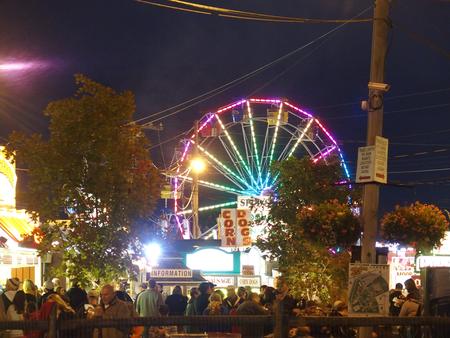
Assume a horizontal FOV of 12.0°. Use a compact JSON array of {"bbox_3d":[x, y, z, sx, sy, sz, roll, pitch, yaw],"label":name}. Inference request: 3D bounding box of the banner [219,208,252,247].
[{"bbox_3d":[0.345,2.026,74.000,1.069,1.293,0.200,0,-3,0],"label":"banner"}]

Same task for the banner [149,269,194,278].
[{"bbox_3d":[-1.638,3.206,66.000,1.276,0.292,0.080,0,-3,0],"label":"banner"}]

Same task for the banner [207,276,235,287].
[{"bbox_3d":[-0.162,3.835,73.000,0.969,0.357,0.100,0,-3,0],"label":"banner"}]

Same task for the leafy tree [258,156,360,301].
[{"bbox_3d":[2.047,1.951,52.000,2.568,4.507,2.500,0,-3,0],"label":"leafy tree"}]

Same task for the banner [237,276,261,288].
[{"bbox_3d":[0.816,3.852,73.000,0.782,0.391,0.100,0,-3,0],"label":"banner"}]

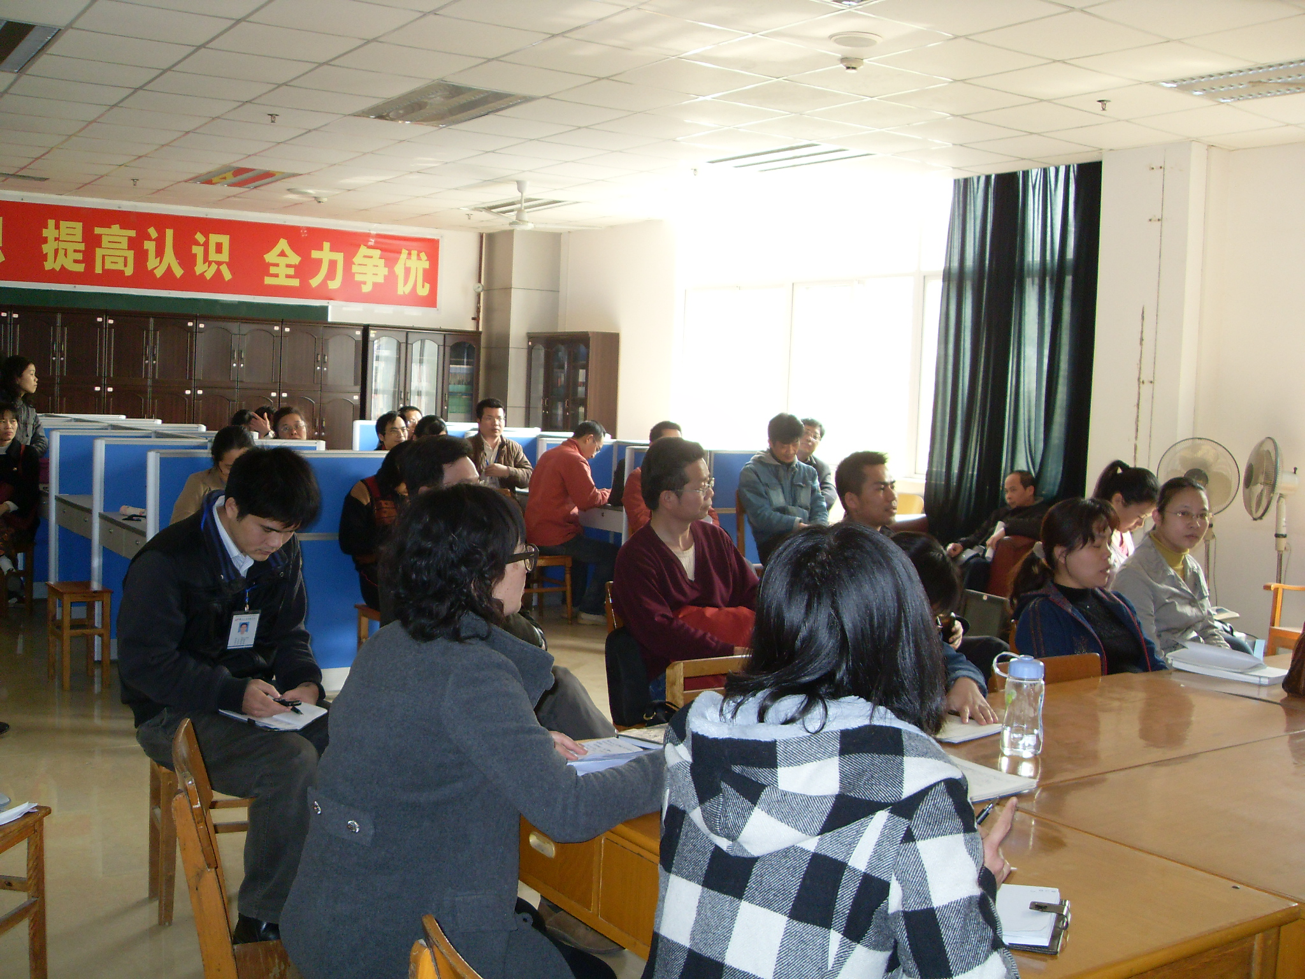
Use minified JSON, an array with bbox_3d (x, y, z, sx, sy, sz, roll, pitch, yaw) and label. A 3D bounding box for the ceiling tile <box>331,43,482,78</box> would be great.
[{"bbox_3d":[-1.181,-2.069,6.383,0.600,0.030,0.600,-1,6,-34],"label":"ceiling tile"}]

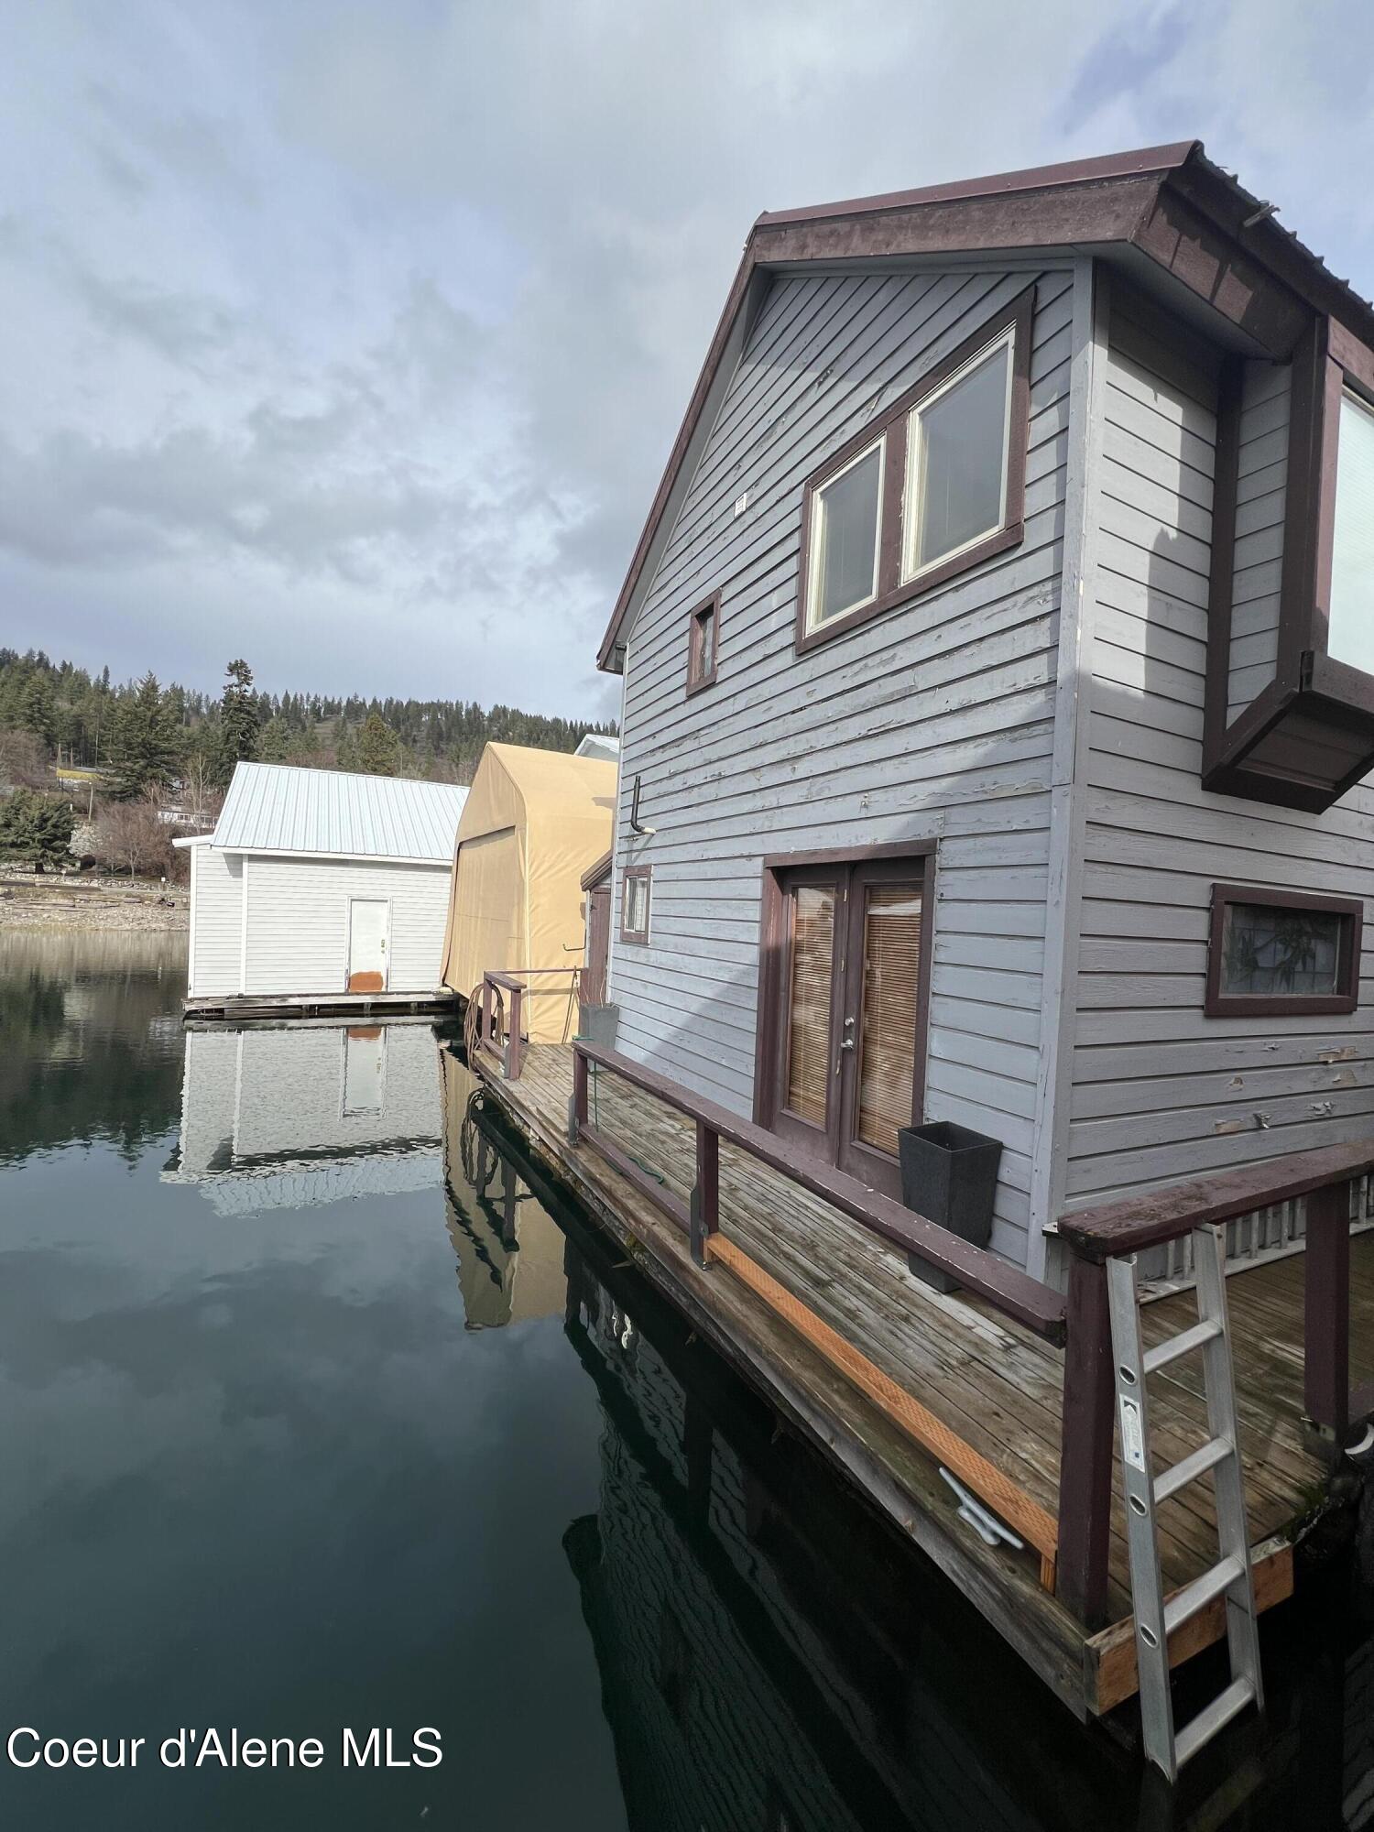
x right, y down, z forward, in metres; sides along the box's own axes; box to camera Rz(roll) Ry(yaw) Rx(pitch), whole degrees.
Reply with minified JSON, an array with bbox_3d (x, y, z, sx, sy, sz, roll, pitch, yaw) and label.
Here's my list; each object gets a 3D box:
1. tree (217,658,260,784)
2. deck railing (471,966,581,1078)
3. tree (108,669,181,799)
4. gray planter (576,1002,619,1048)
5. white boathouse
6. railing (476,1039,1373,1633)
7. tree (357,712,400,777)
[{"bbox_3d":[-65.321,-27.460,100.000,5.525,20.179,5.525,3,-2,-34],"label":"tree"},{"bbox_3d":[-1.532,1.109,7.597,1.230,0.900,2.000,3,0,-27],"label":"deck railing"},{"bbox_3d":[-72.440,-23.732,92.000,7.428,17.799,7.428,3,-2,-39],"label":"tree"},{"bbox_3d":[-0.903,1.268,7.155,0.330,0.650,0.340,3,0,-27],"label":"gray planter"},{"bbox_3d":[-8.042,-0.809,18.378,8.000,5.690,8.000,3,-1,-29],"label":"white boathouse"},{"bbox_3d":[0.839,1.228,3.753,1.830,0.940,4.000,3,0,-27],"label":"railing"},{"bbox_3d":[-48.529,-25.837,108.000,6.517,12.357,6.517,3,-1,-25],"label":"tree"}]

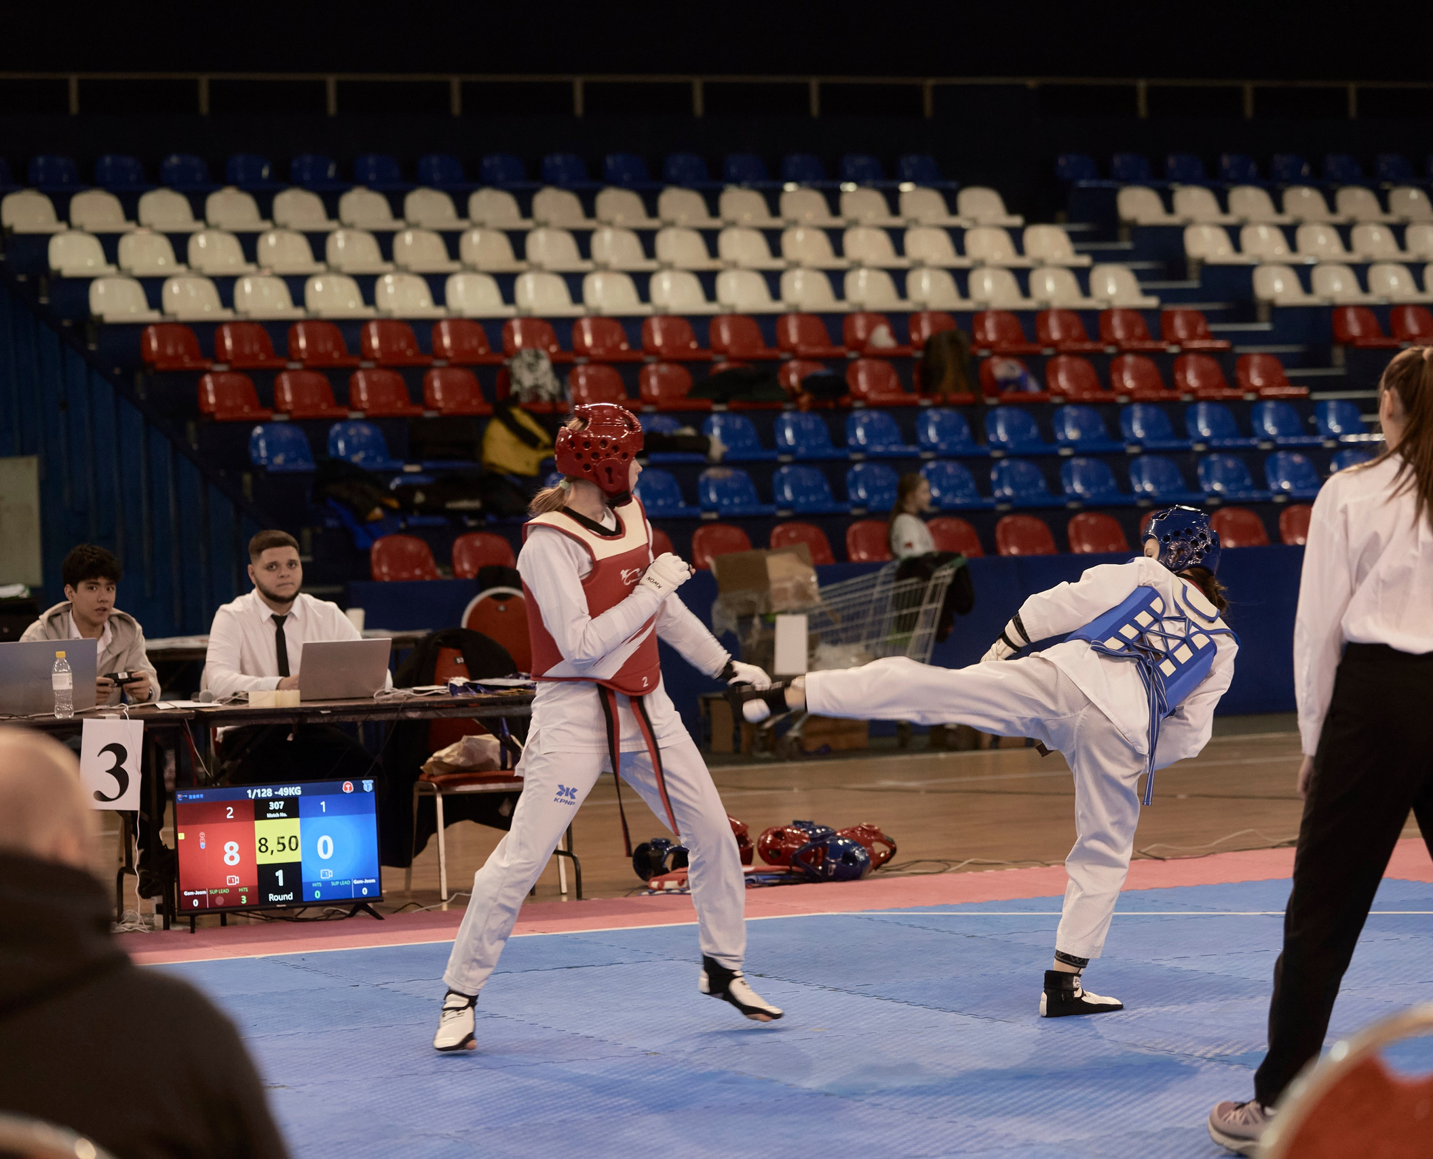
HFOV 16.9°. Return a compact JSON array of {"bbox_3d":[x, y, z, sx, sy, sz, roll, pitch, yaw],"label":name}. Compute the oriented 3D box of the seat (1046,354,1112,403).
[{"bbox_3d":[2.268,-1.247,29.867,0.360,0.285,0.375,-2,2,-25],"label":"seat"}]

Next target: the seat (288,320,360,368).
[{"bbox_3d":[-2.361,-1.422,29.138,0.370,0.277,0.350,-2,2,-25],"label":"seat"}]

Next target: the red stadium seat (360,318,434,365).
[{"bbox_3d":[-1.956,-1.461,29.741,0.410,0.300,0.340,-2,1,-26],"label":"red stadium seat"}]

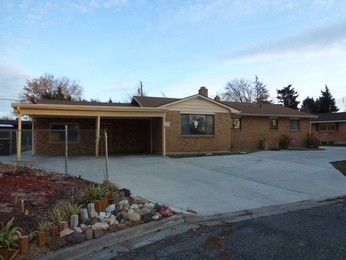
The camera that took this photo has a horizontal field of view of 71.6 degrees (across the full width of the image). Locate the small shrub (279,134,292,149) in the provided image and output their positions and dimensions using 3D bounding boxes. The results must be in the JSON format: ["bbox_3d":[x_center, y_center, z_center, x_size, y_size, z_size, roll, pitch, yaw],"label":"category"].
[{"bbox_3d":[8.500,0.930,18.100,0.980,1.080,0.950,0,0,0],"label":"small shrub"}]

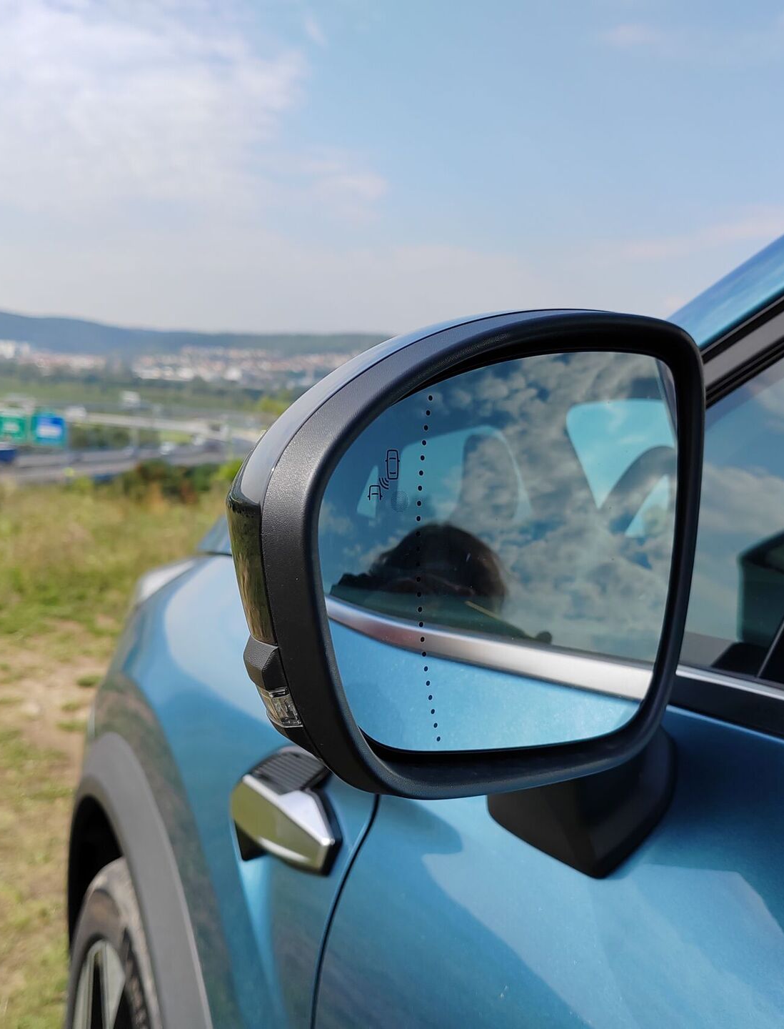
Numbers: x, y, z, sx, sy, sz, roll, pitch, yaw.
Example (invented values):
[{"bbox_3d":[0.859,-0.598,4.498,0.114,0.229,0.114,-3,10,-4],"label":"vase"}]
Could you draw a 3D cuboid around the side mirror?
[{"bbox_3d":[0.019,0.005,0.461,0.230,0.180,0.108,-6,12,-36],"label":"side mirror"}]

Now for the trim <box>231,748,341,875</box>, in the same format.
[{"bbox_3d":[-0.066,0.186,0.670,0.036,0.070,0.128,-5,11,-32],"label":"trim"}]

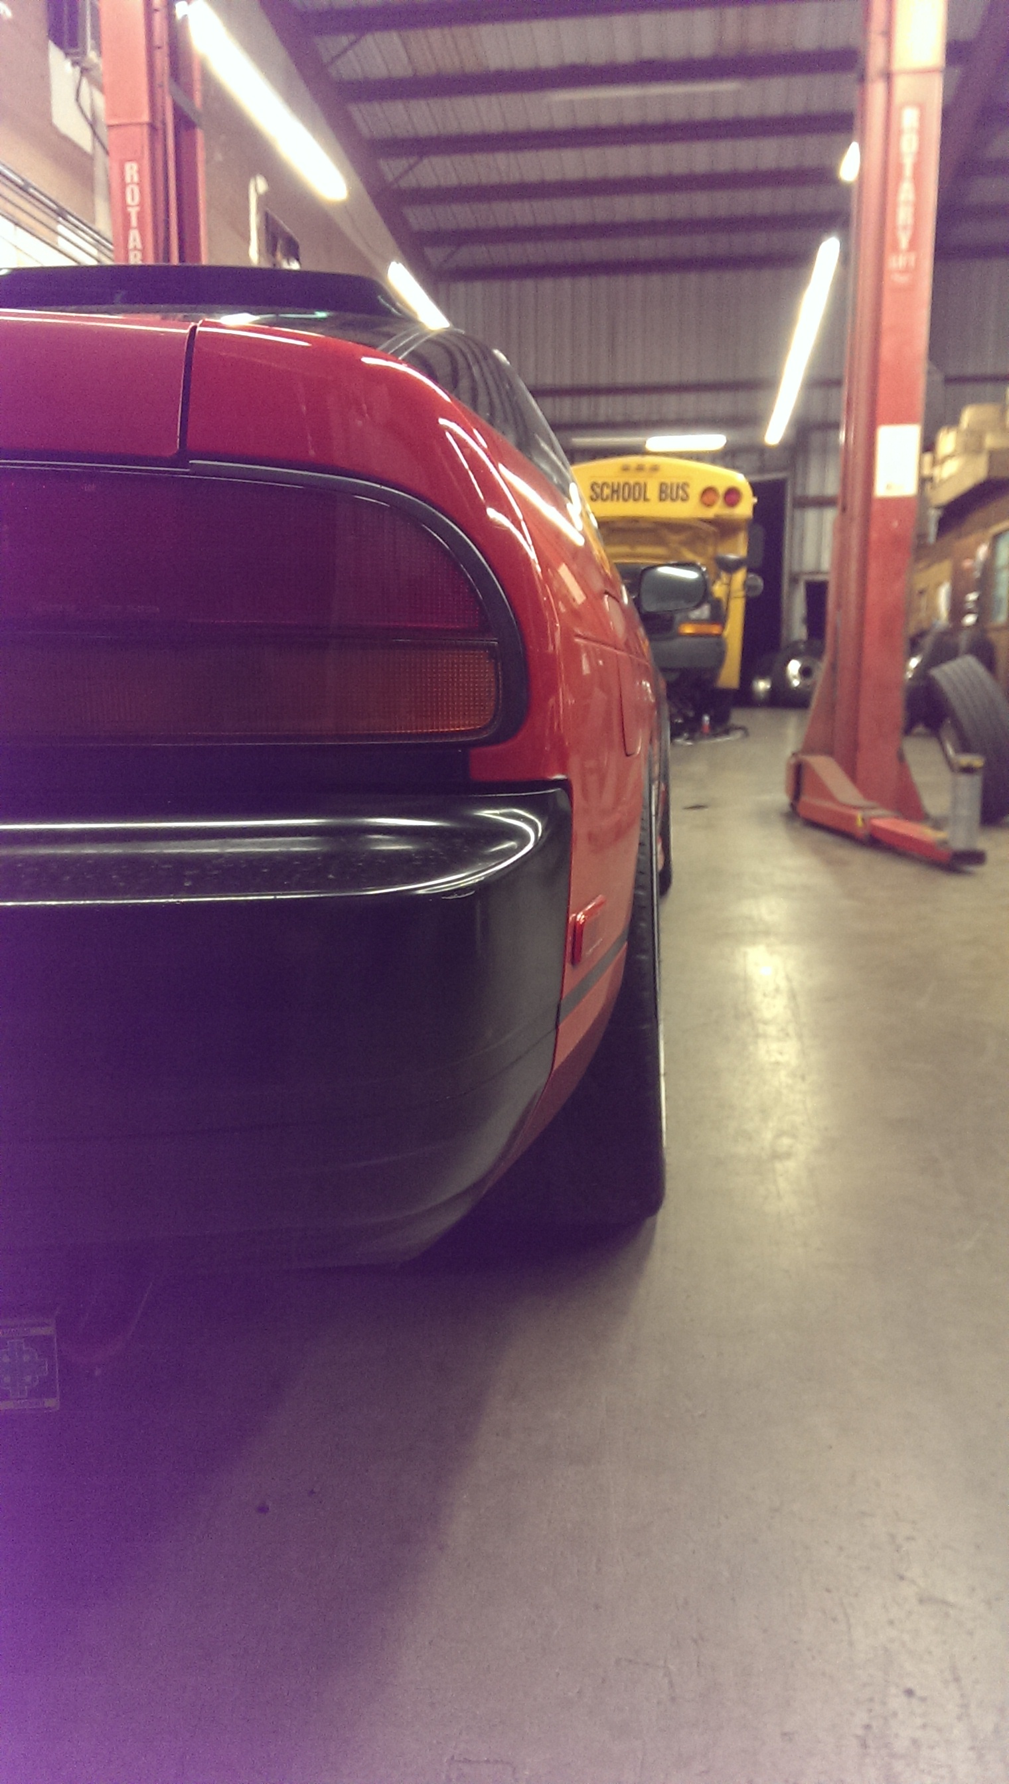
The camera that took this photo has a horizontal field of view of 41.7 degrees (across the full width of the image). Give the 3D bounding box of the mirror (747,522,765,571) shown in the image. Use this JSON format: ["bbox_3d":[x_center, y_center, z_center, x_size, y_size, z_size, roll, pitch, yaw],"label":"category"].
[{"bbox_3d":[2.752,-3.770,14.466,0.190,0.500,0.120,1,10,7],"label":"mirror"}]

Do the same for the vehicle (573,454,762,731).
[{"bbox_3d":[1.719,-3.631,16.505,2.400,2.950,6.800,1,10,7],"label":"vehicle"}]

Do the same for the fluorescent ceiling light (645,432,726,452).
[{"bbox_3d":[2.813,-6.949,20.508,1.220,0.100,0.130,2,10,8],"label":"fluorescent ceiling light"}]

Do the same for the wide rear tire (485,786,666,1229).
[{"bbox_3d":[0.096,0.119,1.790,0.240,0.635,0.635,0,10,8],"label":"wide rear tire"}]

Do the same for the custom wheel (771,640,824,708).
[{"bbox_3d":[4.554,-3.288,20.052,1.020,1.020,0.280,2,10,8],"label":"custom wheel"}]

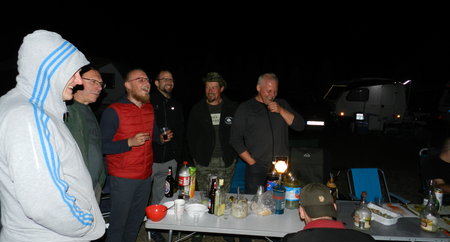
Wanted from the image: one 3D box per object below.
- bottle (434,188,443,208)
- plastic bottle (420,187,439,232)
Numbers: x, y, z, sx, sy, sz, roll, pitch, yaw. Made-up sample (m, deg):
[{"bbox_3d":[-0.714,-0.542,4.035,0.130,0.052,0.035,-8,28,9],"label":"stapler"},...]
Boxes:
[{"bbox_3d":[1.772,0.647,2.471,0.062,0.175,0.062,6,8,35],"label":"bottle"},{"bbox_3d":[1.446,0.625,2.098,0.107,0.285,0.107,6,8,34],"label":"plastic bottle"}]

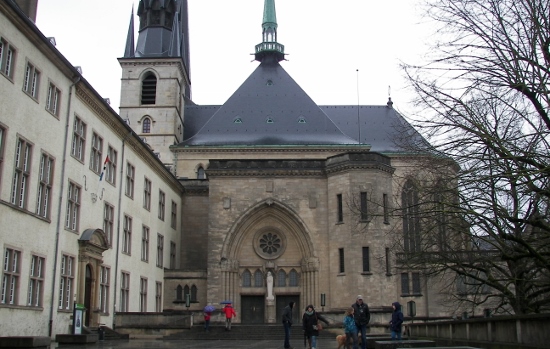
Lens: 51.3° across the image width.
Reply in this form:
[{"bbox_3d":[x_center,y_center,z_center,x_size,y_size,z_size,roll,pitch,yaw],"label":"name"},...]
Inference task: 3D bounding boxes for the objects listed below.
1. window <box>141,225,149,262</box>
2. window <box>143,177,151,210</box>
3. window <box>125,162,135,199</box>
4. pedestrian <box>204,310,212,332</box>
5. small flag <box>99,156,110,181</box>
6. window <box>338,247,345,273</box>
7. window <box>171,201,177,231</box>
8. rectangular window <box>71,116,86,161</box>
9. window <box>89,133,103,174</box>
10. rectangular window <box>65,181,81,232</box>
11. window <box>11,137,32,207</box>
[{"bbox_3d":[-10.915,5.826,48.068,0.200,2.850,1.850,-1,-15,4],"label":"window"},{"bbox_3d":[-10.260,1.534,45.723,0.200,2.420,1.650,-1,-15,4],"label":"window"},{"bbox_3d":[-10.580,0.455,41.646,0.200,2.400,1.700,-1,-15,4],"label":"window"},{"bbox_3d":[-4.142,8.998,35.507,0.500,1.520,0.400,-3,-16,8],"label":"pedestrian"},{"bbox_3d":[-10.658,-0.357,35.833,0.600,1.500,0.300,-2,-15,4],"label":"small flag"},{"bbox_3d":[4.689,6.092,40.106,0.500,1.814,0.250,-15,-21,42],"label":"window"},{"bbox_3d":[-9.239,3.675,51.988,0.300,2.531,1.833,-1,-15,4],"label":"window"},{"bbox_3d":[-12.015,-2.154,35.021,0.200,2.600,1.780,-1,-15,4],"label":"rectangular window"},{"bbox_3d":[-11.074,-1.275,35.347,0.200,2.350,1.650,-1,-15,4],"label":"window"},{"bbox_3d":[-11.150,1.843,31.665,0.200,2.713,1.750,-2,-15,4],"label":"rectangular window"},{"bbox_3d":[-11.702,-0.077,26.459,0.220,3.100,1.400,-1,-15,4],"label":"window"}]

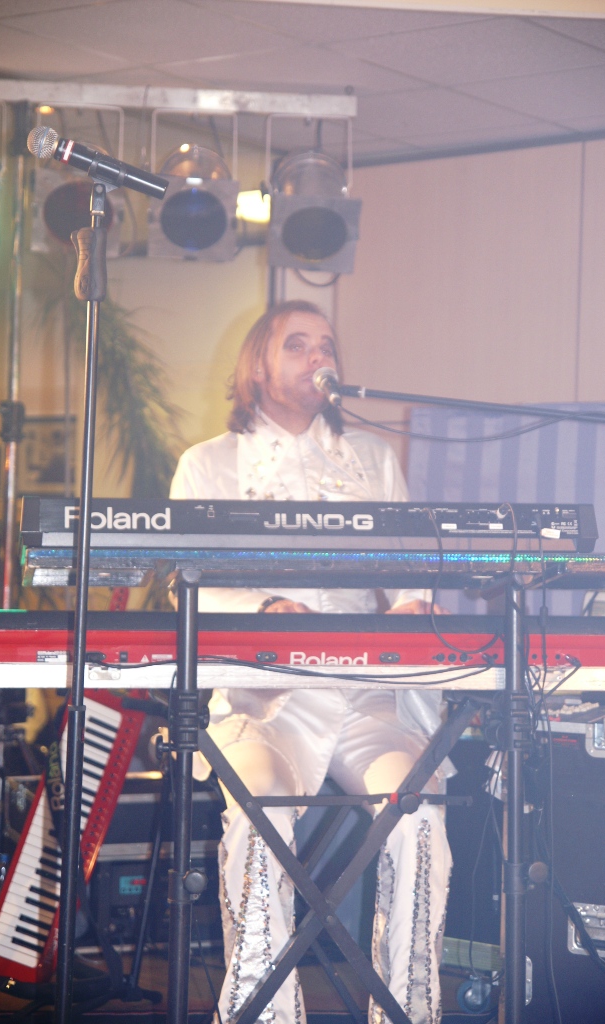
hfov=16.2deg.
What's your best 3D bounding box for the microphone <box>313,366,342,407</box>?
[{"bbox_3d":[0.052,-0.239,4.090,0.052,0.052,0.175,2,17,-7],"label":"microphone"}]

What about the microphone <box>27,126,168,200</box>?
[{"bbox_3d":[-0.324,-0.546,3.360,0.237,0.052,0.052,21,0,5],"label":"microphone"}]

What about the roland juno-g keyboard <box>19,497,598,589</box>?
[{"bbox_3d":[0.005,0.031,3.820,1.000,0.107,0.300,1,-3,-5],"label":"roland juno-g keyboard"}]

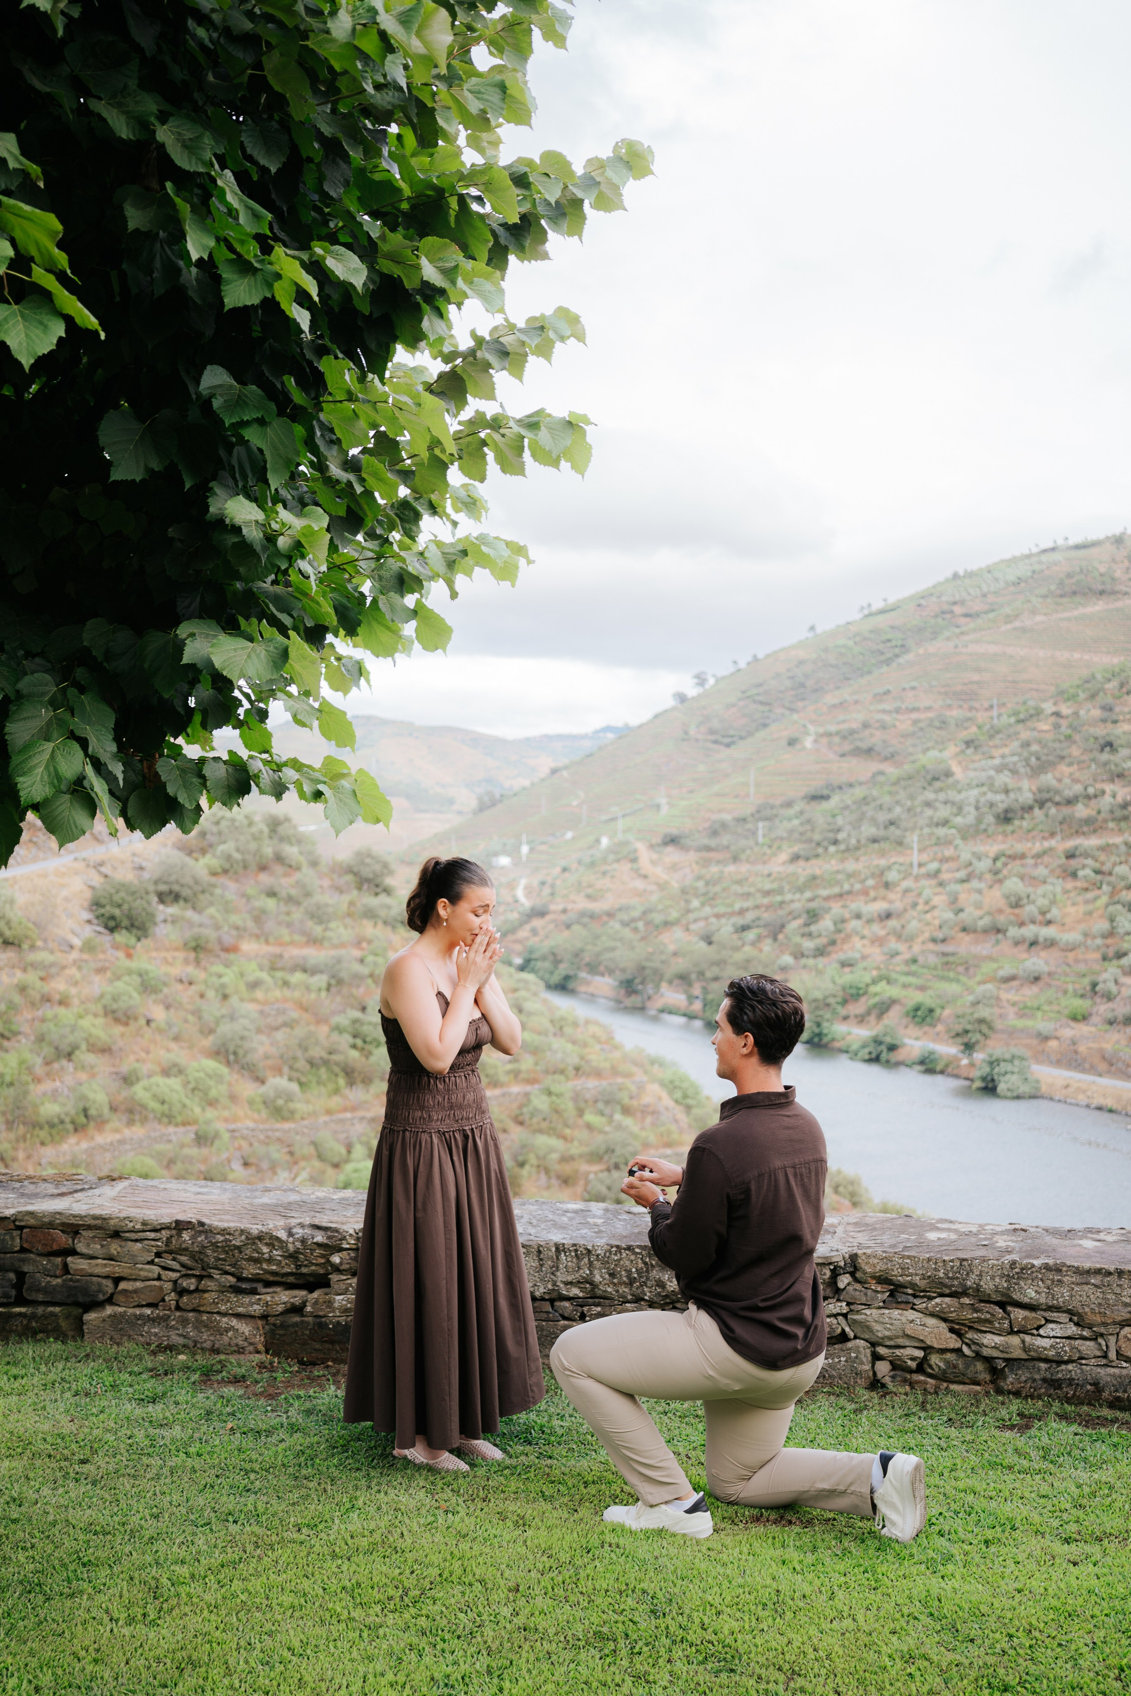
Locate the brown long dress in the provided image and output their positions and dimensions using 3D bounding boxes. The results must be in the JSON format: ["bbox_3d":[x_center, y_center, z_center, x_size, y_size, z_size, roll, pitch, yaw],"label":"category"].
[{"bbox_3d":[-0.333,0.980,4.480,0.480,1.180,0.500,0,1,37],"label":"brown long dress"}]

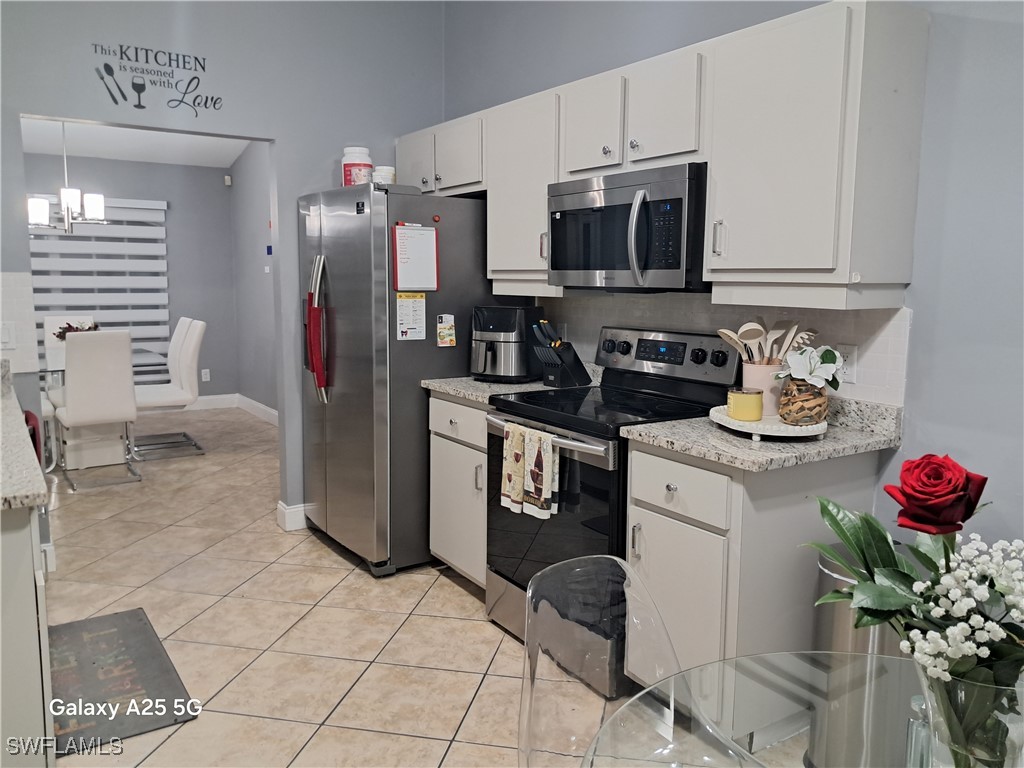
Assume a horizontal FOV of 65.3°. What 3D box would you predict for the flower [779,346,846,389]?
[{"bbox_3d":[0.857,-0.049,2.285,0.185,0.120,0.160,3,8,20],"label":"flower"}]

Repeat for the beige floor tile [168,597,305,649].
[{"bbox_3d":[-1.078,0.961,3.219,0.418,0.012,0.418,2,8,12],"label":"beige floor tile"}]

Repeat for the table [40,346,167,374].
[{"bbox_3d":[-3.200,0.187,6.033,1.050,0.755,1.390,-5,9,-33],"label":"table"}]

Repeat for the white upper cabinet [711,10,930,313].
[{"bbox_3d":[0.895,-0.655,2.436,0.320,0.831,0.535,-5,9,-33],"label":"white upper cabinet"}]

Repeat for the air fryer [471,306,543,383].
[{"bbox_3d":[-0.021,-0.175,3.551,0.265,0.312,0.300,2,8,14],"label":"air fryer"}]

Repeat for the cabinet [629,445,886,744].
[{"bbox_3d":[0.718,0.571,2.466,0.625,0.814,0.450,-5,9,-33],"label":"cabinet"}]

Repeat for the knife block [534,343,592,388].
[{"bbox_3d":[0.222,-0.093,3.467,0.250,0.206,0.105,-5,10,-38],"label":"knife block"}]

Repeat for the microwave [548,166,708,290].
[{"bbox_3d":[0.501,-0.556,2.967,0.410,0.406,0.756,-5,9,-33],"label":"microwave"}]

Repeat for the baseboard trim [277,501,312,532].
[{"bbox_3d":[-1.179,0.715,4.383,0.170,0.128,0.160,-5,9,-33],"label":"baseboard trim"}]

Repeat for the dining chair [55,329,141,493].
[{"bbox_3d":[-2.802,0.144,5.385,0.440,1.015,0.590,-5,10,-36],"label":"dining chair"}]

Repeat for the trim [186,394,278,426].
[{"bbox_3d":[-2.691,0.262,7.622,0.520,0.140,1.300,-5,9,-33],"label":"trim"}]

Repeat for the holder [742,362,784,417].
[{"bbox_3d":[0.825,0.013,2.629,0.119,0.168,0.119,-4,9,-34],"label":"holder"}]

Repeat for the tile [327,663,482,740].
[{"bbox_3d":[-0.339,1.042,2.639,0.418,0.012,0.418,2,8,12],"label":"tile"}]

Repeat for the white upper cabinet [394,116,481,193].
[{"bbox_3d":[-0.252,-1.104,4.013,0.311,0.349,0.930,-5,9,-33],"label":"white upper cabinet"}]

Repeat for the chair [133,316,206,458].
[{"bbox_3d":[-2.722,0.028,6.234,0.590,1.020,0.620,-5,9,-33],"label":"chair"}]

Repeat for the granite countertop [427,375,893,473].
[{"bbox_3d":[0.387,0.084,2.999,0.664,0.042,1.854,-4,9,-34],"label":"granite countertop"}]

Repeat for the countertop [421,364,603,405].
[{"bbox_3d":[0.017,-0.037,3.443,0.635,0.121,0.533,-5,9,-33],"label":"countertop"}]

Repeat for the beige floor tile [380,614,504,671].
[{"bbox_3d":[-0.255,0.989,3.039,0.413,0.010,0.413,2,8,11],"label":"beige floor tile"}]

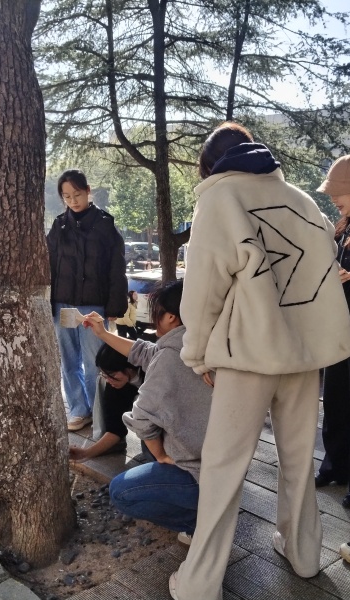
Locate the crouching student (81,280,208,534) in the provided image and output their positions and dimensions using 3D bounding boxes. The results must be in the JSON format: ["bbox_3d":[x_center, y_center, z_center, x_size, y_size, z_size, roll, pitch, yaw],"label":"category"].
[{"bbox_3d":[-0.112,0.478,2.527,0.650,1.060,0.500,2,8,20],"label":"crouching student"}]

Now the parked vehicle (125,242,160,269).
[{"bbox_3d":[-1.799,-3.636,46.000,4.600,1.650,1.850,-4,8,-30],"label":"parked vehicle"}]

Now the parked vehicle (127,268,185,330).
[{"bbox_3d":[0.951,-0.060,15.121,1.780,1.520,4.300,6,10,43],"label":"parked vehicle"}]

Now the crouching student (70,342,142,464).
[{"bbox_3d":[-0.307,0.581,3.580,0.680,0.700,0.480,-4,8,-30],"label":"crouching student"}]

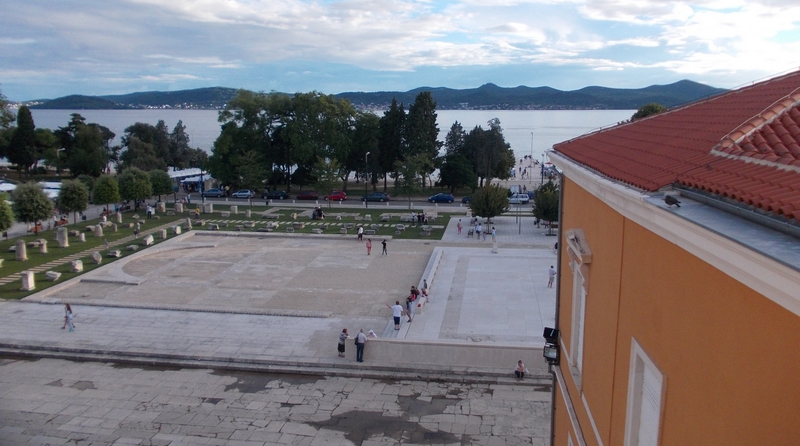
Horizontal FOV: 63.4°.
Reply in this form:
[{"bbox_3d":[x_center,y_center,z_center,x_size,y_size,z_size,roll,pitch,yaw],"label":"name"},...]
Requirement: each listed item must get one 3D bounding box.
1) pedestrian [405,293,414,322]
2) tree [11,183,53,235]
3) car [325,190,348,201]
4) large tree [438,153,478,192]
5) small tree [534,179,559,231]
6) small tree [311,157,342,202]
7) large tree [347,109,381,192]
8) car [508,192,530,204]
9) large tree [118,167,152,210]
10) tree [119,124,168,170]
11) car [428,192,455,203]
[{"bbox_3d":[0.568,5.406,40.682,0.500,1.694,0.480,3,11,16],"label":"pedestrian"},{"bbox_3d":[-40.552,-1.632,70.782,4.200,6.001,4.200,0,10,0],"label":"tree"},{"bbox_3d":[-10.531,-4.473,105.581,3.700,1.460,1.660,2,10,9],"label":"car"},{"bbox_3d":[9.941,-8.542,112.489,6.580,7.055,6.580,1,10,5],"label":"large tree"},{"bbox_3d":[17.067,-1.736,73.452,4.201,6.314,4.201,2,10,13],"label":"small tree"},{"bbox_3d":[-10.475,-5.669,91.572,4.700,7.462,4.700,0,10,0],"label":"small tree"},{"bbox_3d":[-6.712,-13.157,119.370,6.640,14.610,6.640,0,10,0],"label":"large tree"},{"bbox_3d":[19.110,-4.058,105.656,4.200,1.480,1.750,1,10,8],"label":"car"},{"bbox_3d":[-37.042,-4.722,91.166,4.307,6.196,4.307,-4,11,-22],"label":"large tree"},{"bbox_3d":[-55.901,-15.420,139.973,10.820,12.070,10.820,0,10,0],"label":"tree"},{"bbox_3d":[6.912,-4.137,106.098,4.150,1.480,1.750,1,10,8],"label":"car"}]

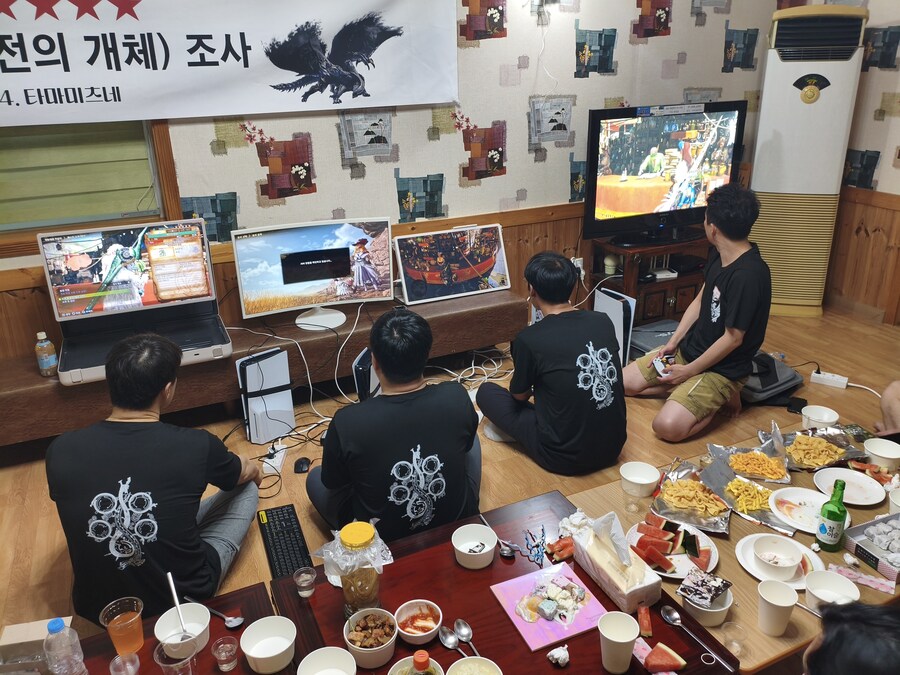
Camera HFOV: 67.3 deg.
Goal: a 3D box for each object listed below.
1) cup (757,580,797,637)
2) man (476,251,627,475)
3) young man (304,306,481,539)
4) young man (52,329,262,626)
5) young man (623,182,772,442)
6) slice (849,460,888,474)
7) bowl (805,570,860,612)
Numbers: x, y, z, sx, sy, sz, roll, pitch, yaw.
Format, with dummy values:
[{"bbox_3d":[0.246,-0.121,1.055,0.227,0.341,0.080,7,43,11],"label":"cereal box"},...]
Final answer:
[{"bbox_3d":[0.804,0.676,1.674,0.088,0.107,0.088,11,25,29],"label":"cup"},{"bbox_3d":[0.459,0.060,2.896,0.640,0.860,0.670,-11,24,-22],"label":"man"},{"bbox_3d":[-0.176,0.280,2.392,0.660,0.860,0.660,-10,23,-21],"label":"young man"},{"bbox_3d":[-0.941,0.351,2.192,0.660,0.860,0.600,-8,21,-16],"label":"young man"},{"bbox_3d":[1.110,-0.143,3.087,0.760,1.040,0.580,-8,21,-15],"label":"young man"},{"bbox_3d":[1.375,0.429,2.232,0.120,0.032,0.045,7,22,24],"label":"slice"},{"bbox_3d":[0.939,0.638,1.667,0.118,0.058,0.118,-2,20,1],"label":"bowl"}]

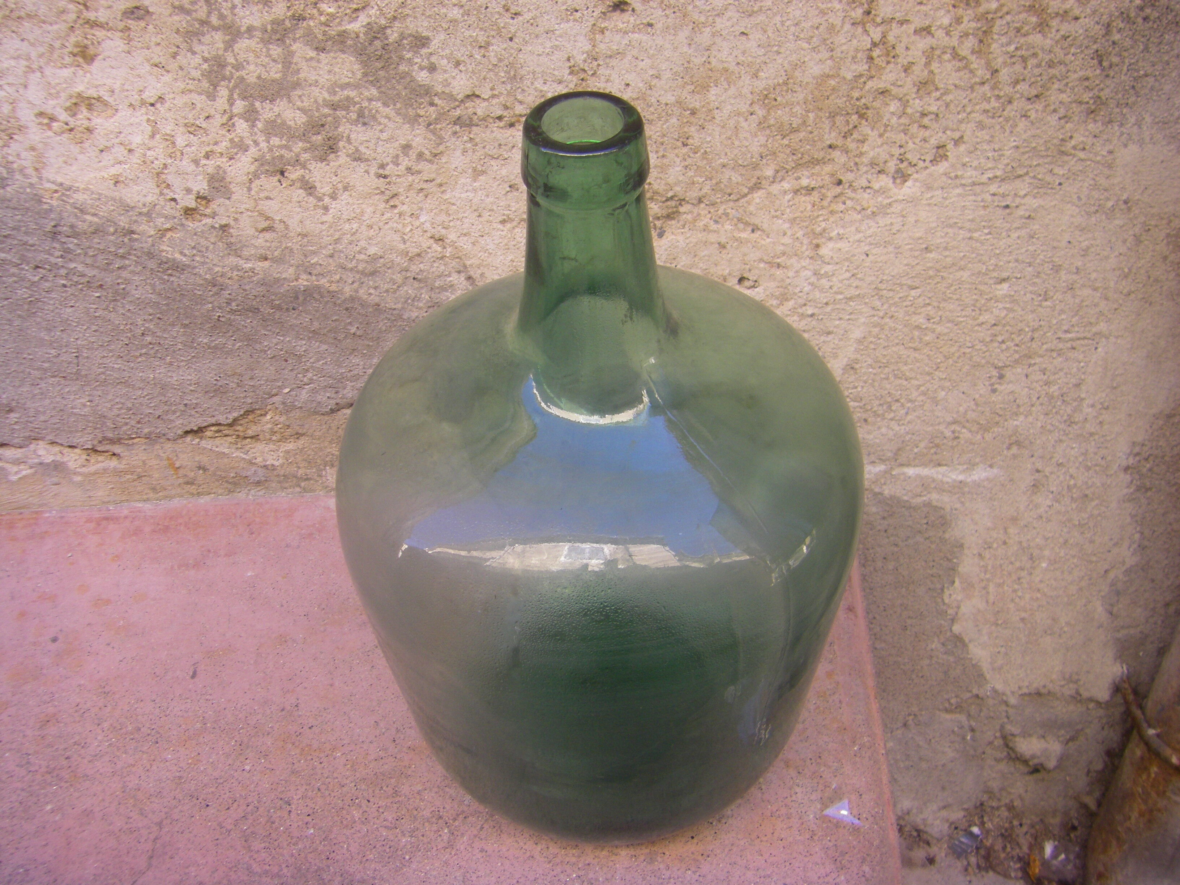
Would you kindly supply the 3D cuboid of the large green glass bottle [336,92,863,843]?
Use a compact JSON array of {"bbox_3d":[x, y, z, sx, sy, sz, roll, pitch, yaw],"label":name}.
[{"bbox_3d":[0.005,0.013,0.696,0.284,0.427,0.284,-3,47,0],"label":"large green glass bottle"}]

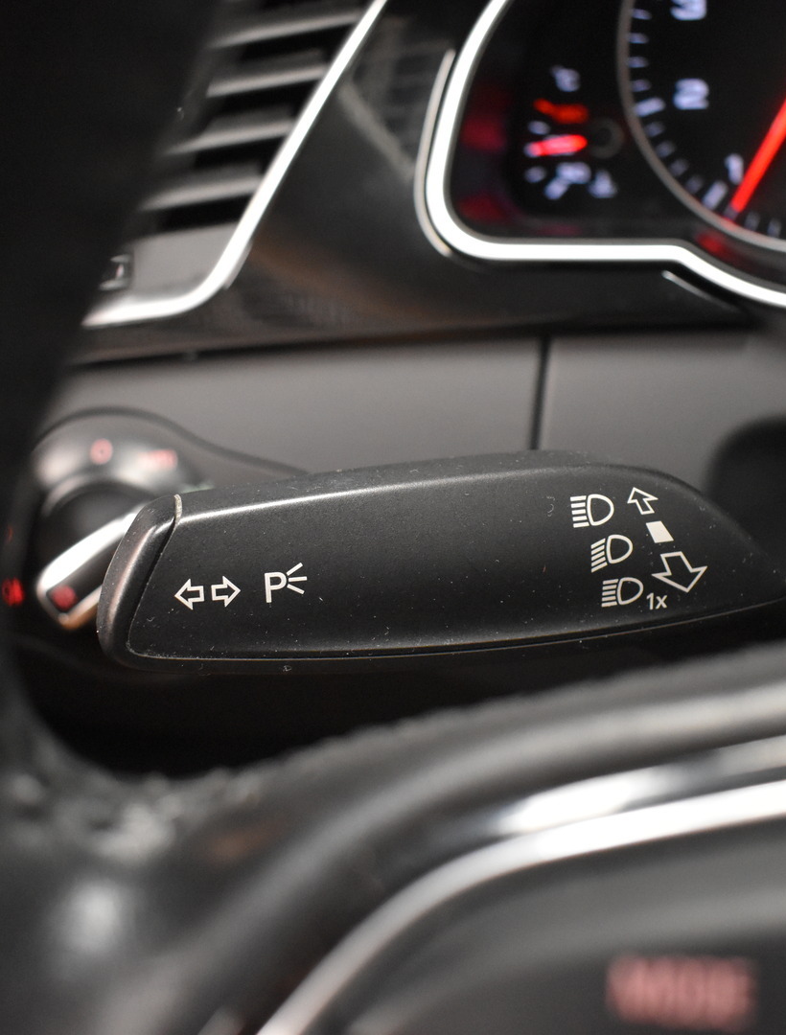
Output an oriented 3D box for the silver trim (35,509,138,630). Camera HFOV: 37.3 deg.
[{"bbox_3d":[-0.073,0.013,0.295,0.036,0.013,0.012,-37,1,-5],"label":"silver trim"}]

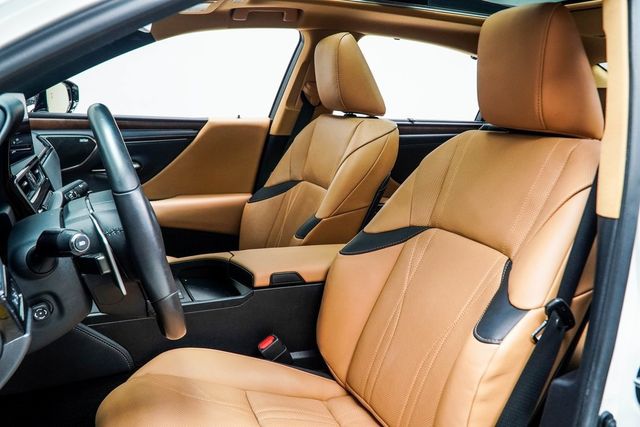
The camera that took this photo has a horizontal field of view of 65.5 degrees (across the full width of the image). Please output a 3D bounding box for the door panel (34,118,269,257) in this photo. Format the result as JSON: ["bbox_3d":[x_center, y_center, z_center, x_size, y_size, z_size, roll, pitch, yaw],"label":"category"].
[{"bbox_3d":[-0.641,-0.069,1.801,0.960,0.580,0.120,-2,12,-24],"label":"door panel"}]

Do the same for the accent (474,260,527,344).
[{"bbox_3d":[0.322,0.151,0.867,0.075,0.145,0.115,23,1,-27],"label":"accent"}]

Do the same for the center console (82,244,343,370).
[{"bbox_3d":[-0.193,0.250,1.311,0.850,0.280,0.250,-2,12,-24],"label":"center console"}]

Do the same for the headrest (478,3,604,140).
[{"bbox_3d":[0.450,-0.299,1.056,0.160,0.235,0.260,2,11,-25],"label":"headrest"}]

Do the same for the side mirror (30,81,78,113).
[{"bbox_3d":[-1.003,-0.422,1.893,0.130,0.155,0.230,2,11,-7],"label":"side mirror"}]

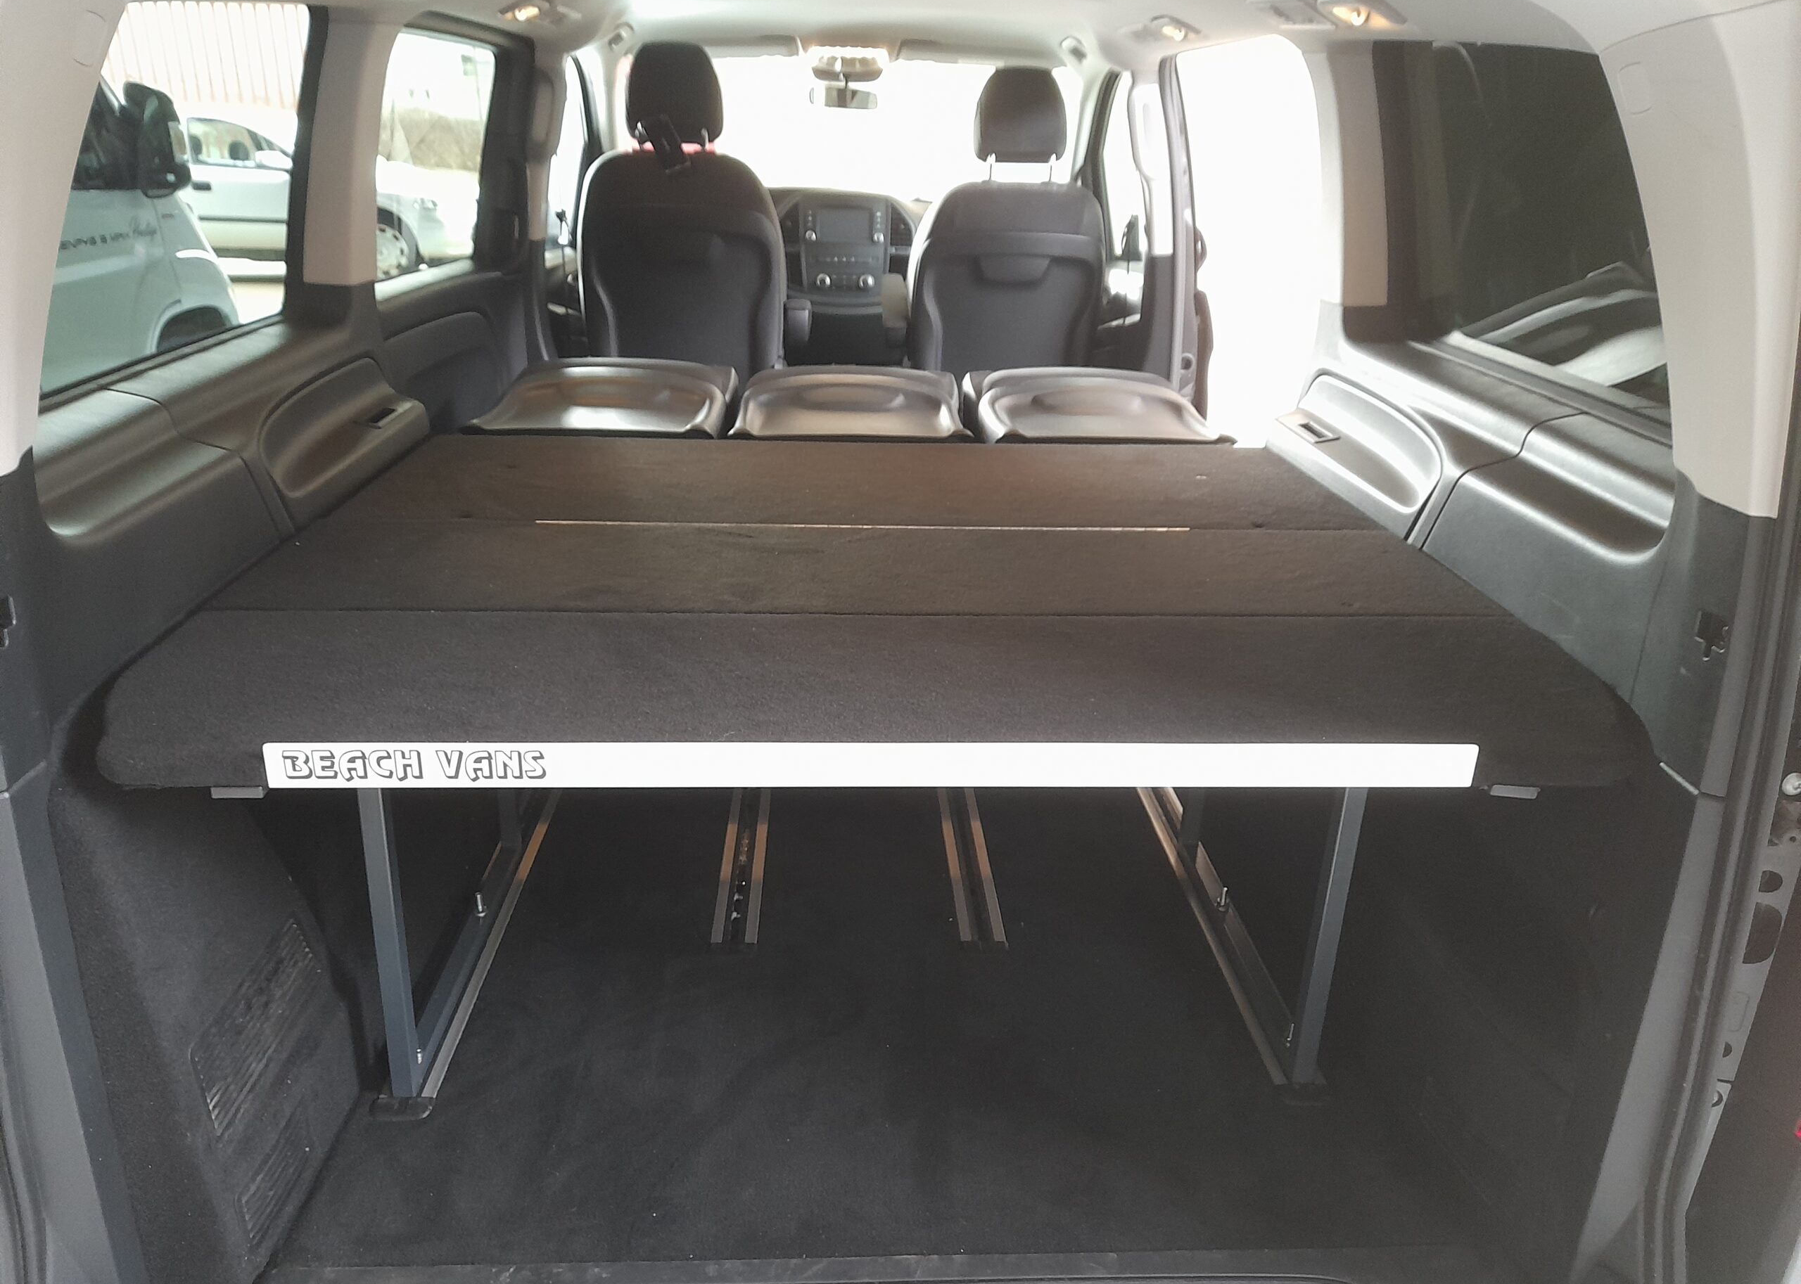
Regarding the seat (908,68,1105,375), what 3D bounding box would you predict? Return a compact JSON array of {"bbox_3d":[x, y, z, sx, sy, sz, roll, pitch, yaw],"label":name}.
[{"bbox_3d":[0.291,-1.119,3.944,0.540,1.120,0.700,0,21,-3],"label":"seat"}]

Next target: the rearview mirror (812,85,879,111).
[{"bbox_3d":[-0.177,-1.737,4.149,0.215,0.075,0.050,4,22,7],"label":"rearview mirror"}]

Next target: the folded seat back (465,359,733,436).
[{"bbox_3d":[-0.598,-0.462,2.767,0.490,0.200,0.580,0,21,-3],"label":"folded seat back"}]

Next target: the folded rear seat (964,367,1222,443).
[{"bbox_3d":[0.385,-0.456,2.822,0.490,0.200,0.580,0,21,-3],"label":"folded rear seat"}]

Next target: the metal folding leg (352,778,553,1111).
[{"bbox_3d":[-0.550,0.210,1.619,0.055,0.420,0.560,0,21,-3],"label":"metal folding leg"}]

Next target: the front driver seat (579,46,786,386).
[{"bbox_3d":[-0.599,-1.077,3.719,0.540,1.150,0.700,0,21,-3],"label":"front driver seat"}]

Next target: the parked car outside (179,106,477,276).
[{"bbox_3d":[-5.408,-3.792,11.074,3.900,1.430,1.670,0,21,-3],"label":"parked car outside"}]

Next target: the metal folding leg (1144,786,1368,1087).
[{"bbox_3d":[0.449,0.215,1.675,0.055,0.420,0.560,0,21,-3],"label":"metal folding leg"}]

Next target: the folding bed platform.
[{"bbox_3d":[-0.051,0.067,1.971,1.600,0.460,1.340,0,21,-3],"label":"folding bed platform"}]

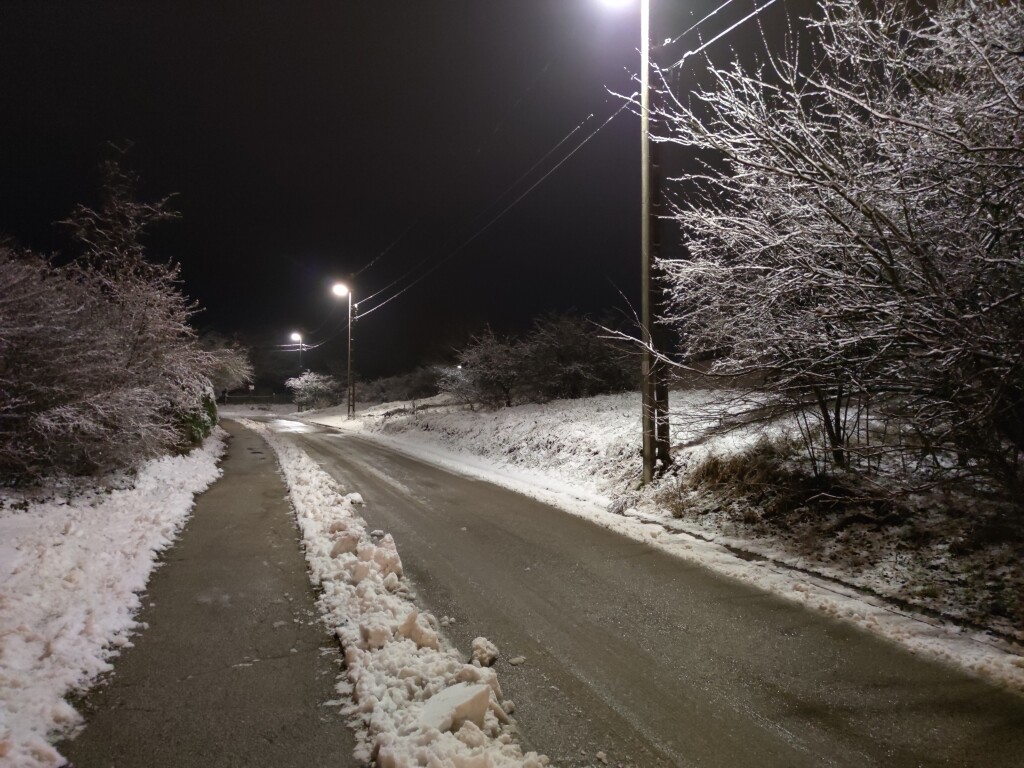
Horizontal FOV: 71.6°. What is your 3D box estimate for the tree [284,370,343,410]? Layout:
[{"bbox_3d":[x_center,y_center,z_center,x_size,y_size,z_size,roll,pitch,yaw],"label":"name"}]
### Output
[{"bbox_3d":[-19.570,0.542,70.000,5.700,3.800,5.200,0,-2,0],"label":"tree"}]

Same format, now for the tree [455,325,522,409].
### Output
[{"bbox_3d":[-0.932,-0.627,27.000,2.600,3.150,2.500,0,-2,0],"label":"tree"}]

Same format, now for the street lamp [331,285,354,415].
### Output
[{"bbox_3d":[-10.144,-2.029,43.000,1.350,8.200,0.420,1,-2,-21],"label":"street lamp"}]

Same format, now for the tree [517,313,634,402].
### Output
[{"bbox_3d":[2.544,-1.045,28.000,4.700,3.600,4.100,0,-2,0],"label":"tree"}]

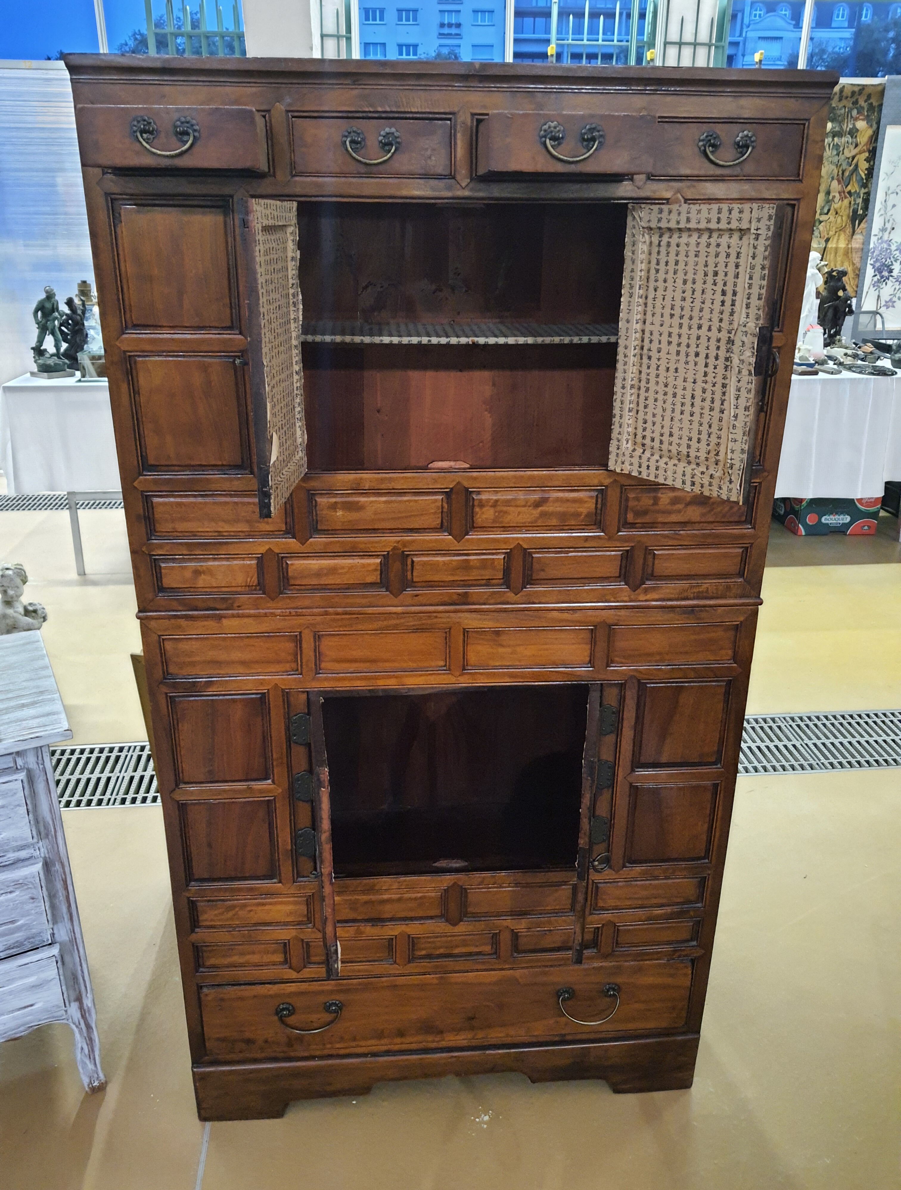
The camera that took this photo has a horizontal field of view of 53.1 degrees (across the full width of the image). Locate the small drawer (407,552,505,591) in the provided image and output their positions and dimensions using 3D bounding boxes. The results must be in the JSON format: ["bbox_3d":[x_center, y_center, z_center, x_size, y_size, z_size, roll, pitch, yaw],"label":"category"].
[{"bbox_3d":[0.007,-0.032,1.169,0.131,0.042,0.020,-1,21,-4],"label":"small drawer"}]

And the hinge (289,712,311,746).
[{"bbox_3d":[-0.212,0.190,1.275,0.027,0.052,0.010,-1,21,-4],"label":"hinge"}]

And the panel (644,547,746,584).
[{"bbox_3d":[0.324,-0.039,1.193,0.128,0.044,0.020,-1,21,-4],"label":"panel"}]

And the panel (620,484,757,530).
[{"bbox_3d":[0.304,-0.114,1.157,0.174,0.058,0.021,-1,20,-4],"label":"panel"}]

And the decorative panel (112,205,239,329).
[{"bbox_3d":[-0.306,-0.368,1.012,0.120,0.134,0.021,-1,20,-4],"label":"decorative panel"}]

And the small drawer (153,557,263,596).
[{"bbox_3d":[-0.318,-0.029,1.200,0.137,0.053,0.030,-1,21,-4],"label":"small drawer"}]

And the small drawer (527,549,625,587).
[{"bbox_3d":[0.164,-0.035,1.181,0.127,0.045,0.020,-1,21,-4],"label":"small drawer"}]

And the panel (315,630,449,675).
[{"bbox_3d":[-0.094,0.075,1.253,0.182,0.062,0.020,-1,21,-4],"label":"panel"}]

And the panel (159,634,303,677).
[{"bbox_3d":[-0.297,0.080,1.237,0.184,0.061,0.020,-1,21,-4],"label":"panel"}]

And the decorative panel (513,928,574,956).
[{"bbox_3d":[0.171,0.551,1.454,0.143,0.053,0.020,-1,21,-4],"label":"decorative panel"}]

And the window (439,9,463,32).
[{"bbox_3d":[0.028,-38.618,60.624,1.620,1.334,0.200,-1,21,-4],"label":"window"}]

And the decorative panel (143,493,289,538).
[{"bbox_3d":[-0.287,-0.098,1.114,0.169,0.055,0.021,-1,20,-4],"label":"decorative panel"}]

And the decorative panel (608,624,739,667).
[{"bbox_3d":[0.314,0.068,1.285,0.184,0.062,0.020,-1,21,-4],"label":"decorative panel"}]

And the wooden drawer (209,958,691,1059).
[{"bbox_3d":[-0.012,0.588,1.569,0.765,0.150,0.360,-1,20,-4],"label":"wooden drawer"}]

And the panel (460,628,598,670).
[{"bbox_3d":[0.109,0.072,1.269,0.183,0.061,0.020,-1,21,-4],"label":"panel"}]

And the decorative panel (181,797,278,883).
[{"bbox_3d":[-0.311,0.345,1.275,0.123,0.136,0.021,-1,20,-4],"label":"decorative panel"}]

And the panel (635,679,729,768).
[{"bbox_3d":[0.337,0.188,1.332,0.134,0.139,0.020,-1,21,-4],"label":"panel"}]

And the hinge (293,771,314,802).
[{"bbox_3d":[-0.213,0.278,1.308,0.027,0.052,0.010,-1,21,-4],"label":"hinge"}]

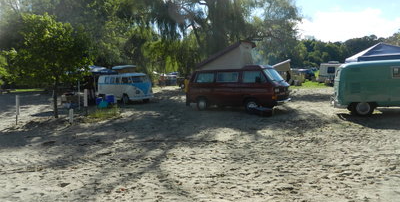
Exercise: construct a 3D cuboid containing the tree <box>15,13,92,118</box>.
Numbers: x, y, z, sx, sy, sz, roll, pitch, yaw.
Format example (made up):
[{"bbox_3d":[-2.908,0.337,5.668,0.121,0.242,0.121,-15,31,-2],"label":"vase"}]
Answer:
[{"bbox_3d":[-5.883,-1.370,11.435,3.050,4.080,3.050,-1,5,0],"label":"tree"}]

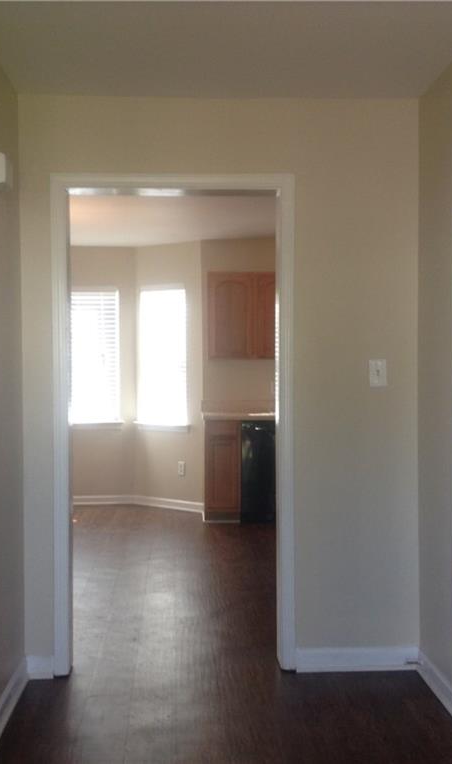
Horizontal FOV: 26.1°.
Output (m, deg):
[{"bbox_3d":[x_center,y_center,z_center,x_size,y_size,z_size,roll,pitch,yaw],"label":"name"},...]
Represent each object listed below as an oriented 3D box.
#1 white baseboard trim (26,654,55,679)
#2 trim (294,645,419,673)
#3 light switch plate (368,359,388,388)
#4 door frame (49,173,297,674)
[{"bbox_3d":[-0.778,1.191,4.066,0.127,0.098,0.018,0,1,-3],"label":"white baseboard trim"},{"bbox_3d":[0.564,1.181,4.143,0.531,0.098,0.018,0,1,-3],"label":"trim"},{"bbox_3d":[0.643,-0.037,4.130,0.073,0.114,0.008,0,1,-3],"label":"light switch plate"},{"bbox_3d":[-0.218,0.186,4.142,1.015,2.097,0.139,0,1,-3],"label":"door frame"}]

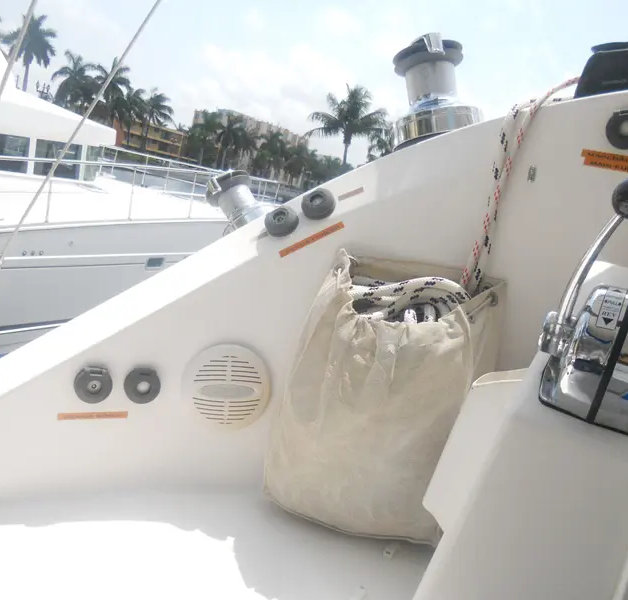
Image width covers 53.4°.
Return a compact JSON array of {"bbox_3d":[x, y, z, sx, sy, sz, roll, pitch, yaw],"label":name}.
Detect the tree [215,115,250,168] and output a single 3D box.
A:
[{"bbox_3d":[-11.913,-22.066,88.835,5.100,8.400,5.100,8,11,0],"label":"tree"}]

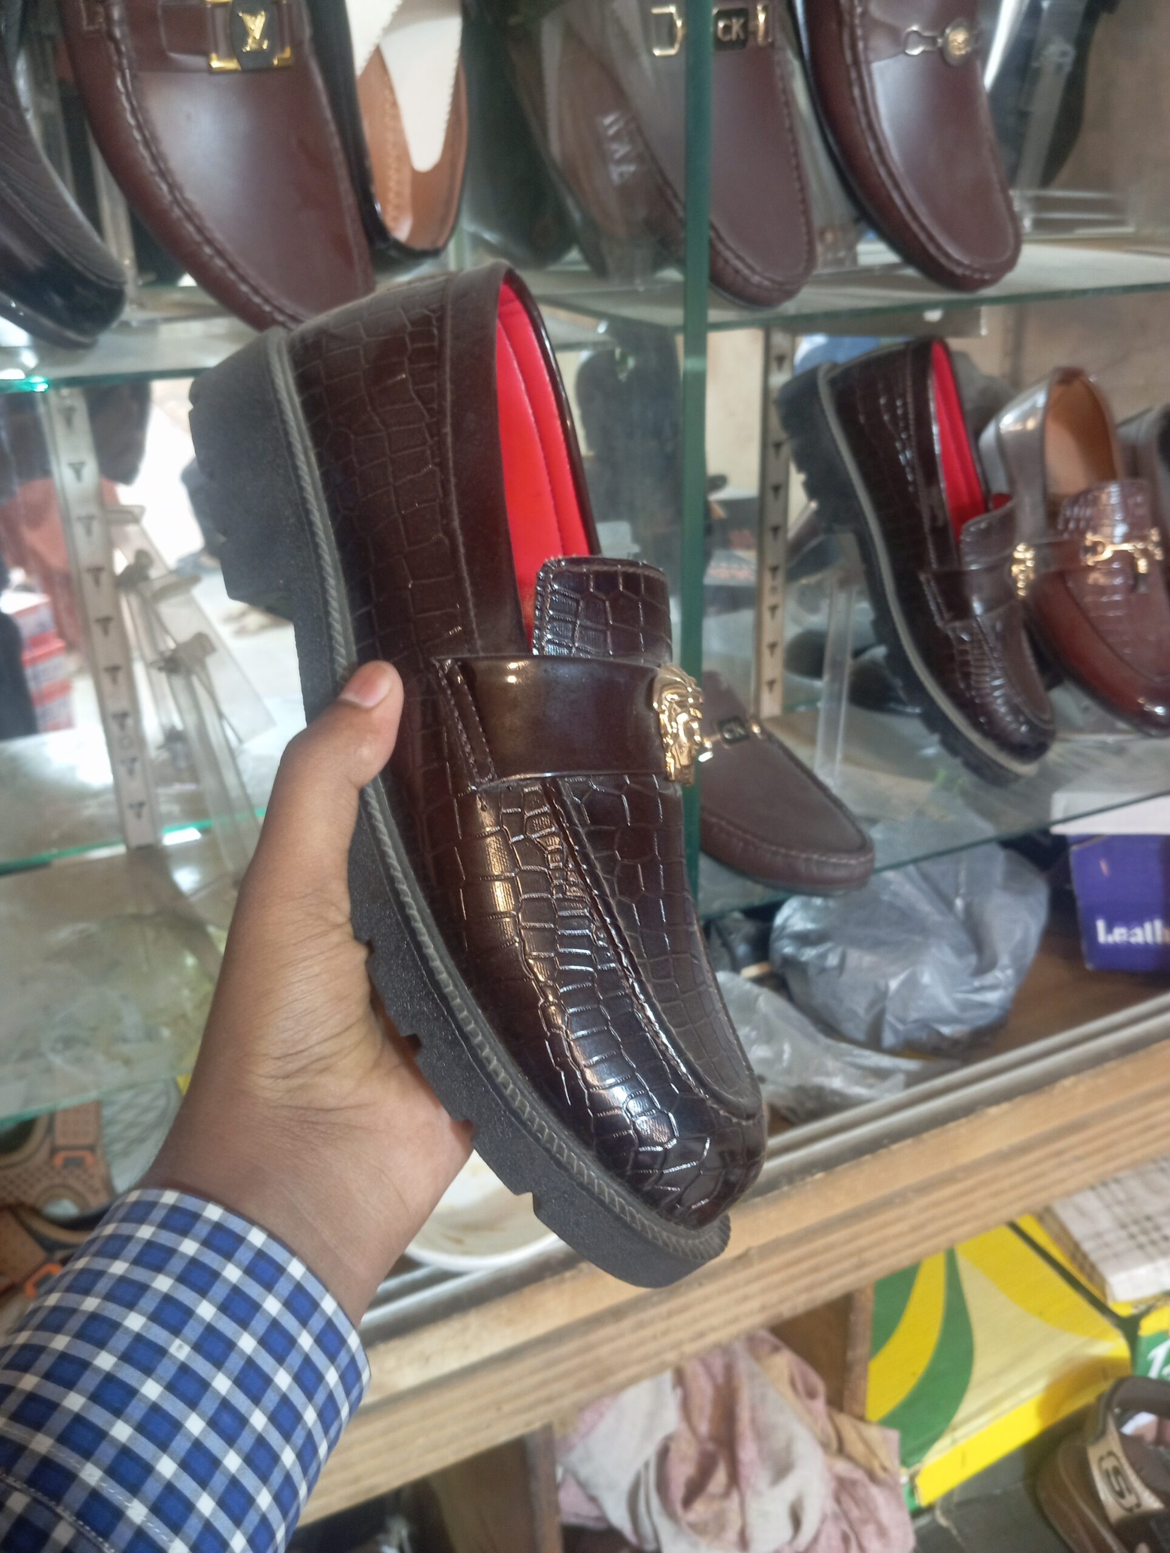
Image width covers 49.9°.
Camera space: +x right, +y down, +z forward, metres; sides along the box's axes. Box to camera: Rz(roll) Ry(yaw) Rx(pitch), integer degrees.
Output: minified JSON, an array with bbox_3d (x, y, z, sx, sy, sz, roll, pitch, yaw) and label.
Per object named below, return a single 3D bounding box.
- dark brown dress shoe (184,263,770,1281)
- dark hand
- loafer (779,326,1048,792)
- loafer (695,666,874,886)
[{"bbox_3d":[-0.014,-0.013,0.360,0.108,0.300,0.106,-30,-15,13],"label":"dark brown dress shoe"},{"bbox_3d":[-0.075,0.059,0.346,0.095,0.175,0.100,17,-10,-27],"label":"dark hand"},{"bbox_3d":[0.239,-0.137,0.809,0.108,0.300,0.105,-23,11,37],"label":"loafer"},{"bbox_3d":[0.067,-0.025,0.778,0.100,0.097,0.290,-20,40,-36],"label":"loafer"}]

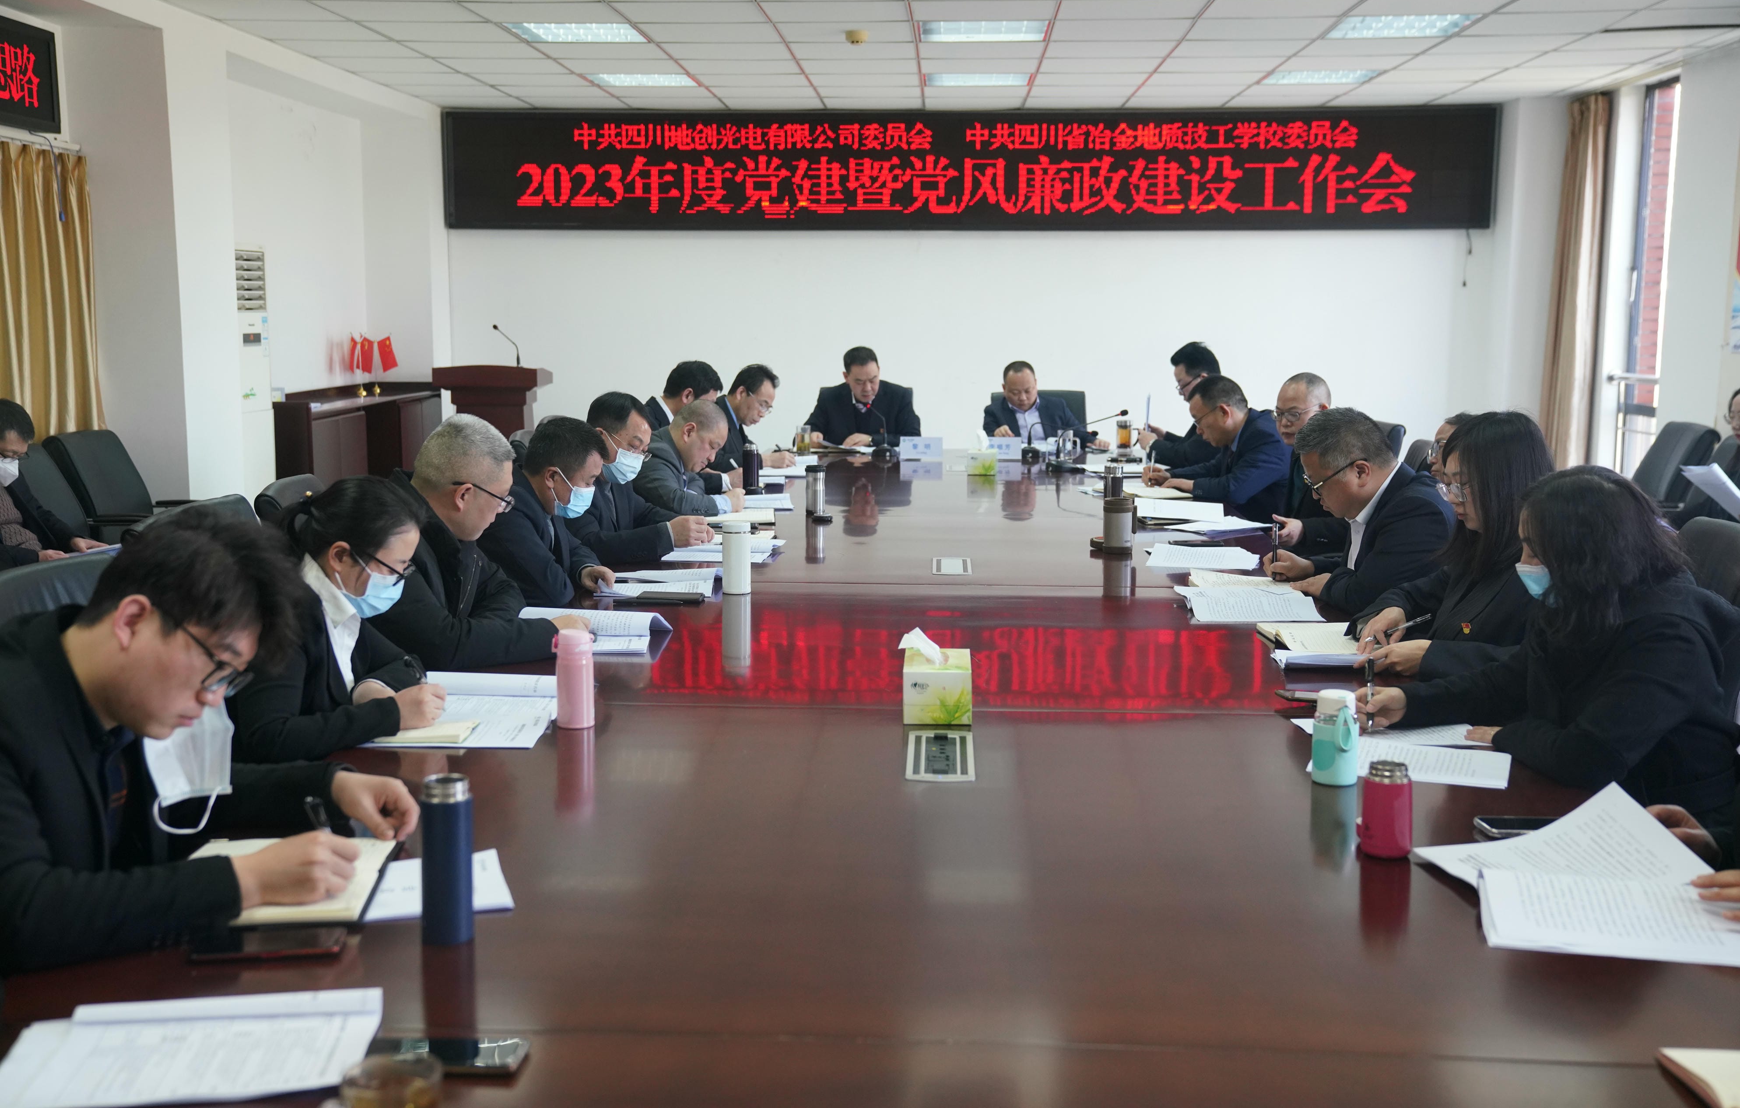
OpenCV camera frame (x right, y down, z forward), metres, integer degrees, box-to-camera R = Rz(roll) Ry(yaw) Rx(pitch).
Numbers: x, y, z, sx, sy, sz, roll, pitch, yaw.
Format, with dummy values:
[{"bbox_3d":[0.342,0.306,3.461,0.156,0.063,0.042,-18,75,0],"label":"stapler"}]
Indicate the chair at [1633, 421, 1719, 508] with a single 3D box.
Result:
[{"bbox_3d":[3.084,-0.024,8.054,0.680,1.000,0.600,1,7,2],"label":"chair"}]

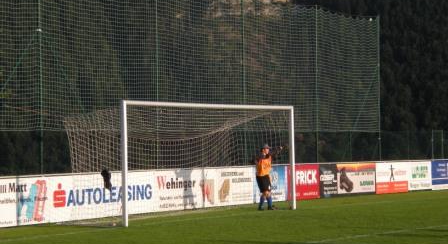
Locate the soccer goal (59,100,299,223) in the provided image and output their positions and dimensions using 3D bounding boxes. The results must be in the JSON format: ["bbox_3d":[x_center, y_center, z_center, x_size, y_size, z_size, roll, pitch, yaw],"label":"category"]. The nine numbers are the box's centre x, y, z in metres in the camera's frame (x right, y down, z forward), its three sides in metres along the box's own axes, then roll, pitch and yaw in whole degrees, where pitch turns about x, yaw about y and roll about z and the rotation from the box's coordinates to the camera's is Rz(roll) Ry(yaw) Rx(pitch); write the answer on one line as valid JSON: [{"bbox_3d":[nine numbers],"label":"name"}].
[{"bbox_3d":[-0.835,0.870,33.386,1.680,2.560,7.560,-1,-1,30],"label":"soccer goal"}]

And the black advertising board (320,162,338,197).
[{"bbox_3d":[3.083,1.746,43.681,0.080,0.980,1.220,-1,-1,30],"label":"black advertising board"}]

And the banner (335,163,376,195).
[{"bbox_3d":[4.080,1.740,45.415,0.080,0.930,2.820,-1,-1,30],"label":"banner"}]

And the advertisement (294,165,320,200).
[{"bbox_3d":[2.305,1.739,42.312,0.080,0.980,1.950,-1,-1,30],"label":"advertisement"}]

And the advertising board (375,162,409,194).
[{"bbox_3d":[5.442,1.788,47.809,0.080,1.000,2.710,-1,-1,30],"label":"advertising board"}]

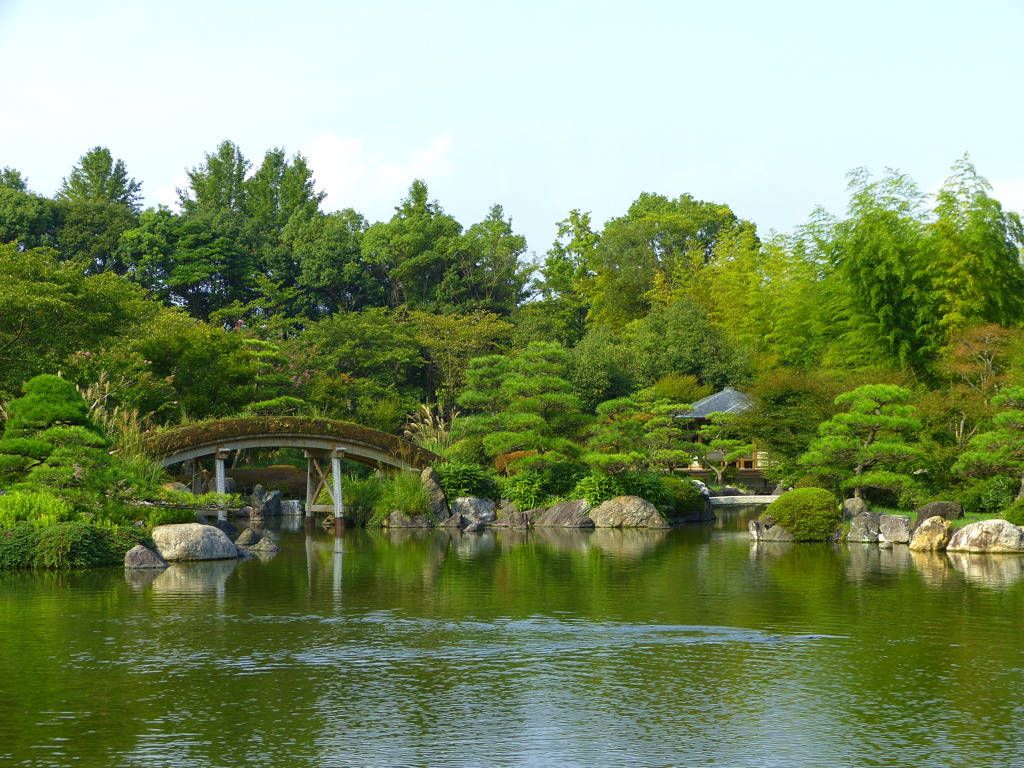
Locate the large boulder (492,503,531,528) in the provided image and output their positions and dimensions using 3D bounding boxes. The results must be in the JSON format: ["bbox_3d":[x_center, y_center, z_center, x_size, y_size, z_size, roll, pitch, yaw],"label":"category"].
[{"bbox_3d":[-0.017,4.485,63.941,1.304,0.837,0.950,0,-2,0],"label":"large boulder"}]

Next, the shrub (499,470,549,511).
[{"bbox_3d":[0.377,3.509,61.123,1.640,1.279,1.500,0,-2,0],"label":"shrub"}]

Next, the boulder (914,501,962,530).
[{"bbox_3d":[10.603,3.269,46.330,1.243,0.696,1.000,0,-2,0],"label":"boulder"}]

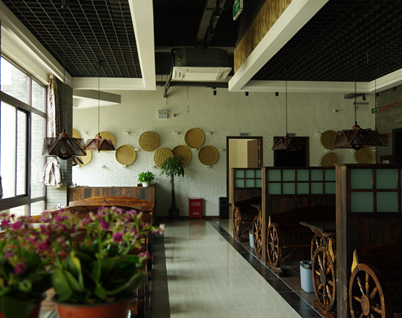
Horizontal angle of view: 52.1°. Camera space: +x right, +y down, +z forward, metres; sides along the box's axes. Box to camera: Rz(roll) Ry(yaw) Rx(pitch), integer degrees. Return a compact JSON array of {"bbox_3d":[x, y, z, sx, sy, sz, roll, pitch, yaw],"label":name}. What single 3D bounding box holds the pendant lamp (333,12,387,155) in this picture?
[{"bbox_3d":[1.853,-0.908,4.891,0.540,1.613,0.540,0,-1,-6],"label":"pendant lamp"}]

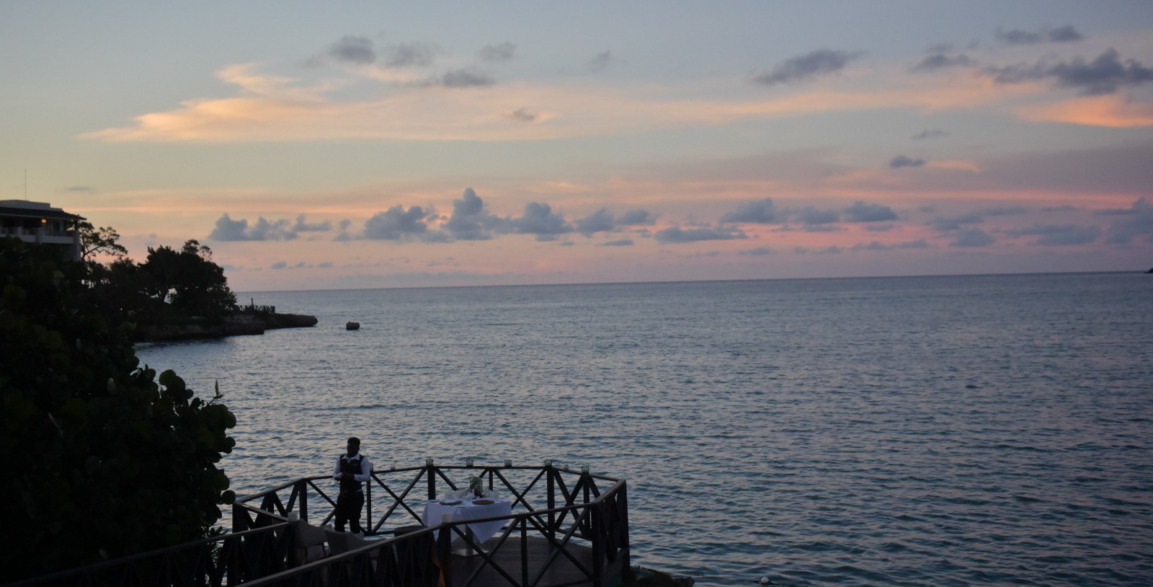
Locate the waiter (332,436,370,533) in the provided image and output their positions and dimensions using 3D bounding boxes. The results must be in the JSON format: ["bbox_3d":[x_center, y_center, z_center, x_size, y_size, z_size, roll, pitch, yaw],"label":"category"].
[{"bbox_3d":[-3.063,2.834,19.200,0.530,1.770,0.380,-1,0,11],"label":"waiter"}]

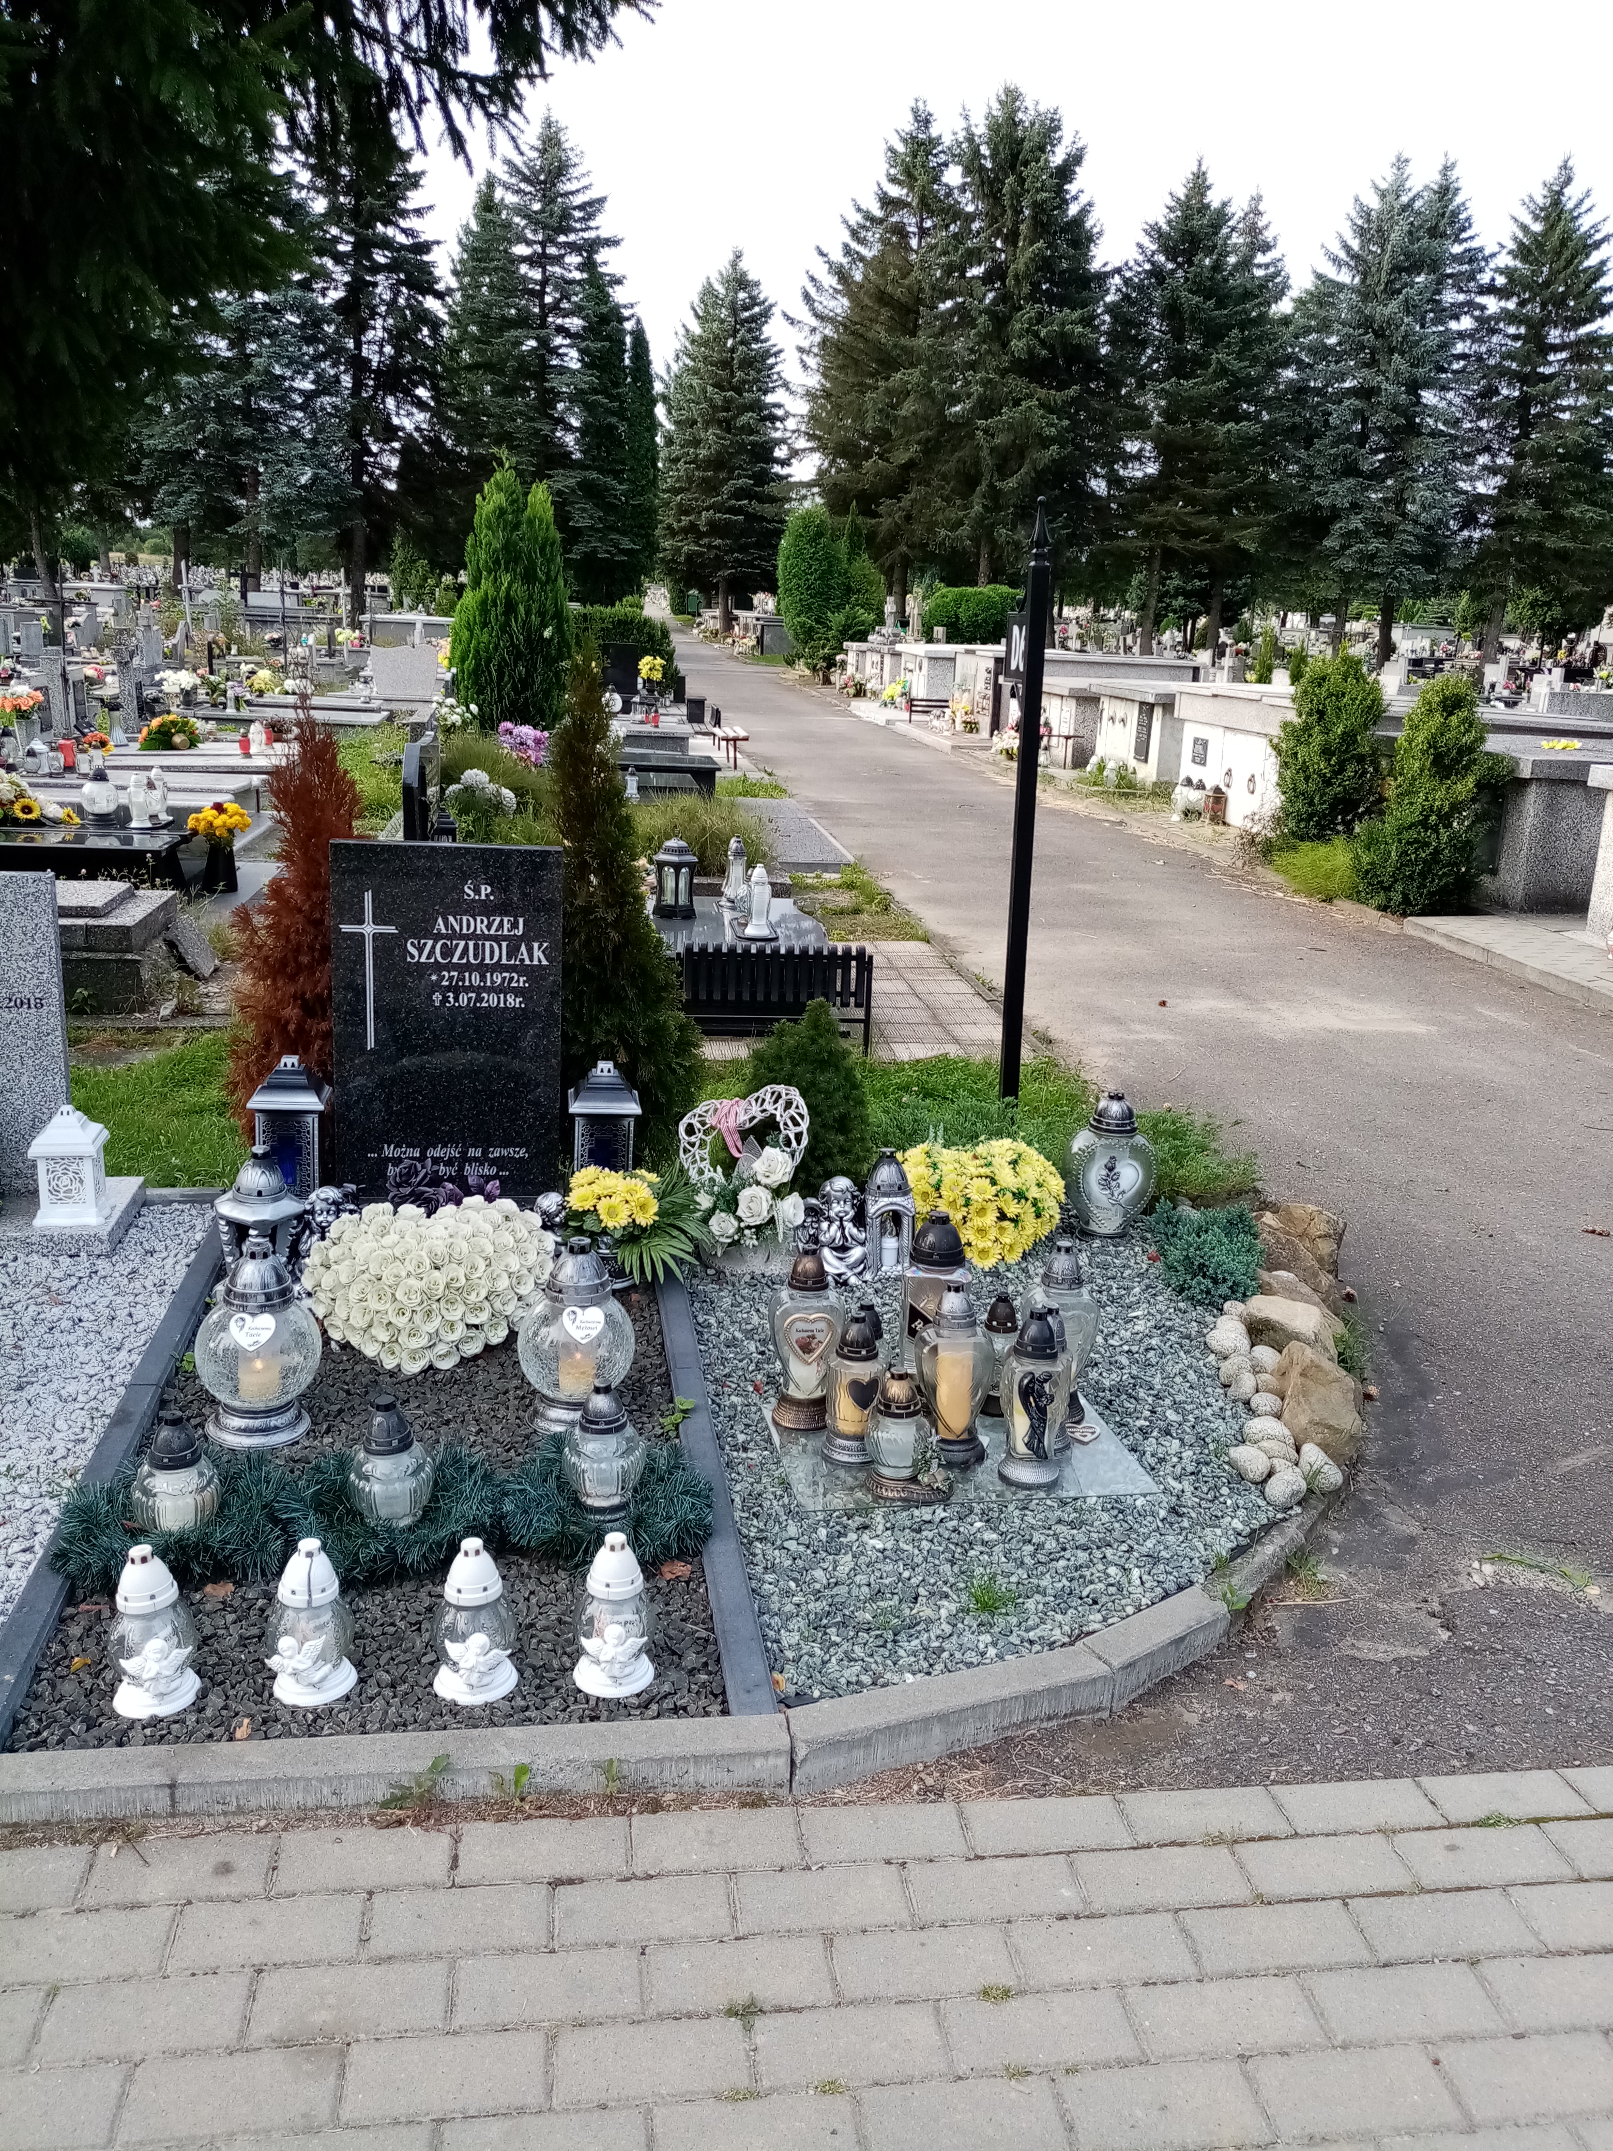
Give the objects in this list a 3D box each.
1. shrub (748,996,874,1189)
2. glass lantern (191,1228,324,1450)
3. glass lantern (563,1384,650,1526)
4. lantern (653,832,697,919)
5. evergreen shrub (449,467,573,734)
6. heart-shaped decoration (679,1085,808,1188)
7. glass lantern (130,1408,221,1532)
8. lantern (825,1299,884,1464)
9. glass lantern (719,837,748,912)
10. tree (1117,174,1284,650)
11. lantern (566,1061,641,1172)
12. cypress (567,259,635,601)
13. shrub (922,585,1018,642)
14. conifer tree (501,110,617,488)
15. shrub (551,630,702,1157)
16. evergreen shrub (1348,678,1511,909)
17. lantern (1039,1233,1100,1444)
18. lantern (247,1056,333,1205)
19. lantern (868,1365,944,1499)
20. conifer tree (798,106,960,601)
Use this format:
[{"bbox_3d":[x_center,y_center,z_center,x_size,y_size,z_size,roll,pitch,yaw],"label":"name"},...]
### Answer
[{"bbox_3d":[0.016,0.039,3.850,0.304,0.468,0.304,3,17,0],"label":"shrub"},{"bbox_3d":[-0.925,0.423,2.723,0.205,0.355,0.205,-1,17,-12],"label":"glass lantern"},{"bbox_3d":[-0.323,0.597,2.594,0.138,0.216,0.138,1,15,-7],"label":"glass lantern"},{"bbox_3d":[-0.533,-0.829,6.553,0.175,0.330,0.170,-1,17,-9],"label":"lantern"},{"bbox_3d":[-2.651,-4.207,14.490,1.092,2.356,1.092,3,17,0],"label":"evergreen shrub"},{"bbox_3d":[-0.138,0.138,3.540,0.285,0.260,0.070,2,17,-2],"label":"heart-shaped decoration"},{"bbox_3d":[-0.921,0.584,2.359,0.123,0.206,0.123,3,17,0],"label":"glass lantern"},{"bbox_3d":[0.084,0.527,2.785,0.106,0.267,0.106,3,15,-1],"label":"lantern"},{"bbox_3d":[-0.288,-0.790,6.300,0.105,0.295,0.105,1,16,-5],"label":"glass lantern"},{"bbox_3d":[10.308,-17.797,43.371,4.700,12.800,4.700,6,17,11],"label":"tree"},{"bbox_3d":[-0.469,0.132,3.746,0.159,0.303,0.159,1,17,-8],"label":"lantern"},{"bbox_3d":[-5.608,-17.423,44.373,1.800,9.900,1.800,0,17,-7],"label":"cypress"},{"bbox_3d":[3.584,-9.673,34.635,2.400,1.750,2.200,1,15,-8],"label":"shrub"},{"bbox_3d":[-7.396,-19.821,45.550,4.900,13.320,4.900,0,15,-9],"label":"conifer tree"},{"bbox_3d":[-0.460,-0.449,4.148,0.420,1.320,0.420,0,17,-6],"label":"shrub"},{"bbox_3d":[3.267,-1.549,8.555,0.820,1.200,0.800,8,18,19],"label":"evergreen shrub"},{"bbox_3d":[0.462,0.463,2.942,0.143,0.349,0.115,5,15,10],"label":"lantern"},{"bbox_3d":[-1.188,0.120,3.738,0.180,0.350,0.180,0,16,-8],"label":"lantern"},{"bbox_3d":[0.161,0.573,2.636,0.130,0.220,0.115,-7,19,-29],"label":"lantern"},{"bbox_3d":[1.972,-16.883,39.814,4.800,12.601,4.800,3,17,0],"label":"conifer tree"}]

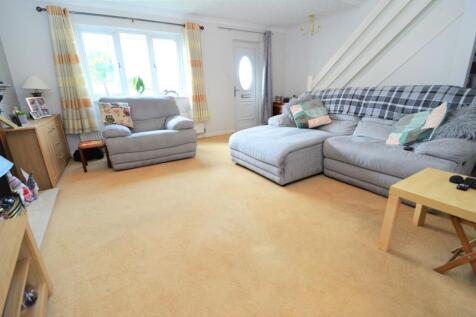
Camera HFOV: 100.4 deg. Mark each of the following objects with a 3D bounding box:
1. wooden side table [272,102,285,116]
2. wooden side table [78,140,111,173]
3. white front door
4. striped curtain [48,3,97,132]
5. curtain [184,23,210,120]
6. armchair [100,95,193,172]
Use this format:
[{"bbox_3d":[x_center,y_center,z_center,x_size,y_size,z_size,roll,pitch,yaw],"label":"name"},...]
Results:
[{"bbox_3d":[1.196,-1.187,5.555,0.480,0.700,0.420,-12,20,-30],"label":"wooden side table"},{"bbox_3d":[-1.975,-0.052,2.764,0.290,0.385,0.330,-12,20,-30],"label":"wooden side table"},{"bbox_3d":[0.273,-1.849,5.230,0.800,2.160,0.100,-12,20,-30],"label":"white front door"},{"bbox_3d":[-2.757,-1.360,3.264,0.425,1.900,0.120,-12,20,-30],"label":"striped curtain"},{"bbox_3d":[-0.859,-1.795,4.357,0.370,1.970,0.120,-12,20,-30],"label":"curtain"},{"bbox_3d":[-1.416,-0.489,3.172,1.170,0.930,0.960,-12,20,-30],"label":"armchair"}]

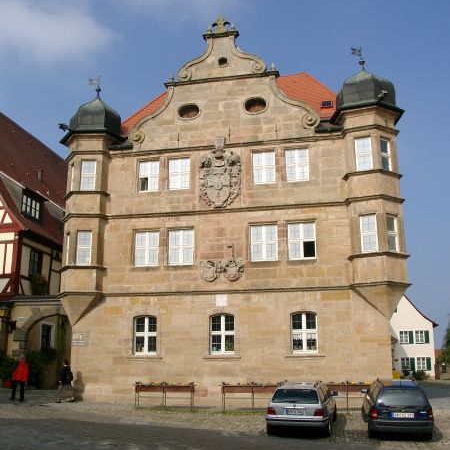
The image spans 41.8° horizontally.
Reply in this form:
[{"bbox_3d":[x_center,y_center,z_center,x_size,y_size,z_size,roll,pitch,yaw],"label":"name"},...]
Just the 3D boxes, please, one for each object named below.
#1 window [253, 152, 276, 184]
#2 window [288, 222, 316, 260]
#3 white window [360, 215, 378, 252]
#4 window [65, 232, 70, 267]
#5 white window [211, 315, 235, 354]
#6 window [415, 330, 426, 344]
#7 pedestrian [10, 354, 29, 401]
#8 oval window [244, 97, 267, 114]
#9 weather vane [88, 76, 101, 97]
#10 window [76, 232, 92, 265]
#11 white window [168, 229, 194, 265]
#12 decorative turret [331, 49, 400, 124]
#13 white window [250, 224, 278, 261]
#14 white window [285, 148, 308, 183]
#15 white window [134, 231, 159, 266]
[{"bbox_3d":[1.655,-2.398,24.881,0.956,1.382,0.150,-3,-15,11],"label":"window"},{"bbox_3d":[3.118,0.667,23.791,1.139,1.499,0.150,-3,-15,11],"label":"window"},{"bbox_3d":[5.575,0.357,22.728,0.630,1.500,0.150,-7,-16,24],"label":"white window"},{"bbox_3d":[-6.757,1.125,25.476,0.150,1.500,0.630,8,-17,-30],"label":"window"},{"bbox_3d":[-0.090,4.259,22.950,0.956,1.546,0.150,-3,-14,11],"label":"white window"},{"bbox_3d":[19.229,11.054,58.008,0.909,1.257,0.150,-4,-14,15],"label":"window"},{"bbox_3d":[-7.831,5.857,22.457,0.500,1.710,0.520,-9,-17,29],"label":"pedestrian"},{"bbox_3d":[1.344,-5.213,25.682,1.020,0.786,0.200,-3,-15,11],"label":"oval window"},{"bbox_3d":[-6.164,-6.557,27.898,0.570,1.150,0.200,0,-14,0],"label":"weather vane"},{"bbox_3d":[-5.834,0.973,24.409,0.626,1.435,0.120,0,-14,-3],"label":"window"},{"bbox_3d":[-1.831,0.953,24.773,1.099,1.505,0.150,-3,-15,11],"label":"white window"},{"bbox_3d":[5.639,-5.558,23.649,2.700,3.250,2.750,-3,-15,11],"label":"decorative turret"},{"bbox_3d":[1.530,0.700,22.546,1.070,1.500,0.150,-3,-15,11],"label":"white window"},{"bbox_3d":[2.934,-2.411,23.881,0.943,1.365,0.150,-3,-14,11],"label":"white window"},{"bbox_3d":[-3.309,1.033,25.068,1.076,1.488,0.150,-3,-15,11],"label":"white window"}]

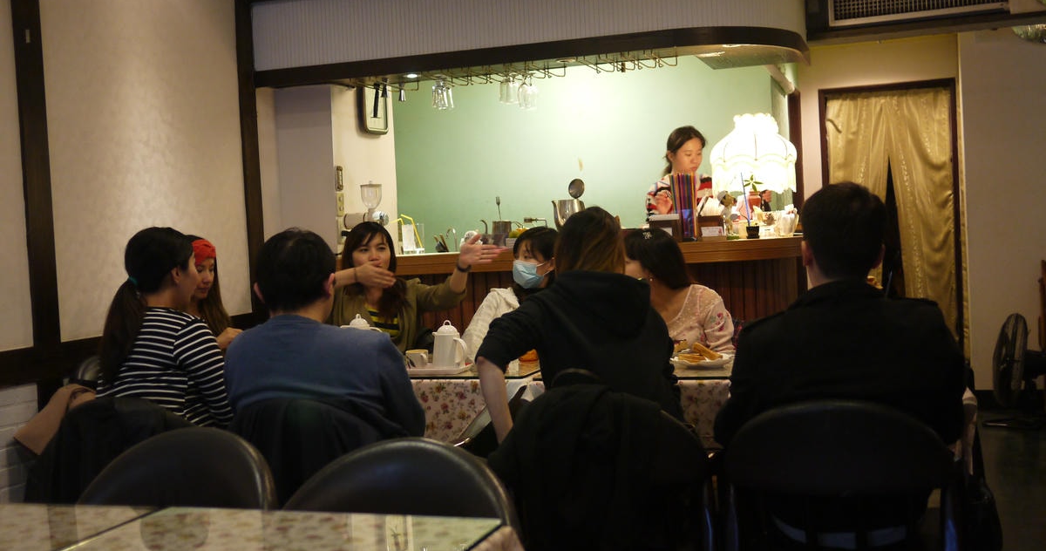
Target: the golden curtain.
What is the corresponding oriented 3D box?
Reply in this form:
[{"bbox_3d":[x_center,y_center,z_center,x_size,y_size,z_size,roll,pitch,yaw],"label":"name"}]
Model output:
[{"bbox_3d":[2.287,-0.257,7.456,0.760,1.750,0.090,-2,2,18],"label":"golden curtain"}]

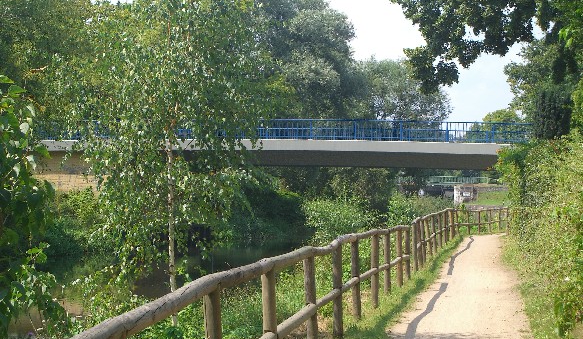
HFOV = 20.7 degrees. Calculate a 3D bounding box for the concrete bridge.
[{"bbox_3d":[-0.398,-0.746,79.500,25.000,3.400,4.000,0,-1,5],"label":"concrete bridge"}]

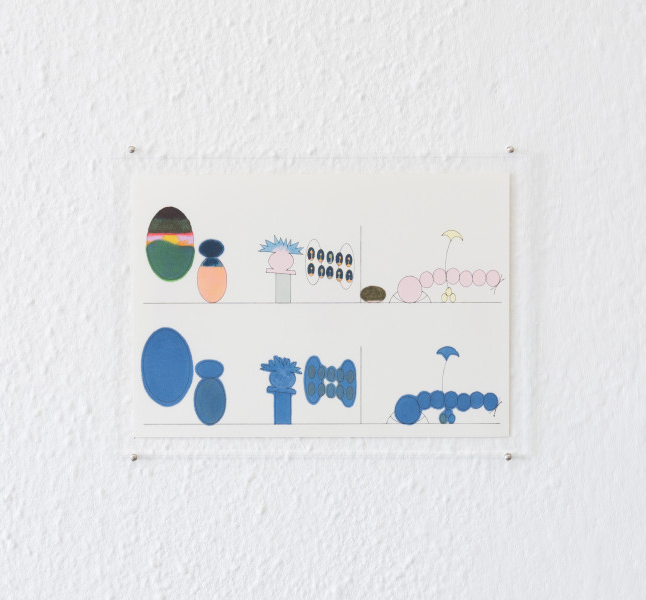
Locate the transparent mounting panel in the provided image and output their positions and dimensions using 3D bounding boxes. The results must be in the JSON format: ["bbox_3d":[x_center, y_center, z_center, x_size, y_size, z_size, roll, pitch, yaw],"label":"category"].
[{"bbox_3d":[0.000,0.005,1.181,0.330,0.240,0.005,0,2,0],"label":"transparent mounting panel"}]

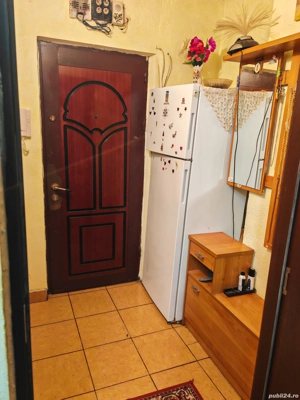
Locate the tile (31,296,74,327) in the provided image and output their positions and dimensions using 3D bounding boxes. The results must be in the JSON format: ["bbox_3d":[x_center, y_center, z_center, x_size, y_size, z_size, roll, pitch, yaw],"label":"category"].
[{"bbox_3d":[-0.784,0.868,2.450,0.330,0.010,0.341,-3,16,-22],"label":"tile"}]

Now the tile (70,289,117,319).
[{"bbox_3d":[-0.479,0.849,2.574,0.330,0.010,0.341,-3,16,-22],"label":"tile"}]

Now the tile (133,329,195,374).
[{"bbox_3d":[0.084,1.001,2.090,0.330,0.010,0.341,-3,16,-22],"label":"tile"}]

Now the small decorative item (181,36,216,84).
[{"bbox_3d":[0.329,-0.930,2.128,0.215,0.328,0.165,-3,16,-22],"label":"small decorative item"}]

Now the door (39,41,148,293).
[{"bbox_3d":[-0.445,-0.183,2.590,0.828,1.980,0.050,-3,16,-22],"label":"door"}]

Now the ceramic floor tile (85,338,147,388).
[{"bbox_3d":[-0.221,1.020,1.966,0.330,0.010,0.341,-3,16,-22],"label":"ceramic floor tile"}]

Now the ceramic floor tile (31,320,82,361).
[{"bbox_3d":[-0.655,0.953,2.146,0.330,0.010,0.341,-3,16,-22],"label":"ceramic floor tile"}]

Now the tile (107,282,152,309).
[{"bbox_3d":[-0.174,0.831,2.698,0.330,0.010,0.341,-3,16,-22],"label":"tile"}]

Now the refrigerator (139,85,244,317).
[{"bbox_3d":[0.361,0.017,2.511,0.591,1.706,0.627,-3,16,-22],"label":"refrigerator"}]

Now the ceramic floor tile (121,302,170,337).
[{"bbox_3d":[-0.045,0.916,2.394,0.330,0.010,0.341,-3,16,-22],"label":"ceramic floor tile"}]

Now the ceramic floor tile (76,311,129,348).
[{"bbox_3d":[-0.350,0.935,2.270,0.330,0.010,0.341,-3,16,-22],"label":"ceramic floor tile"}]

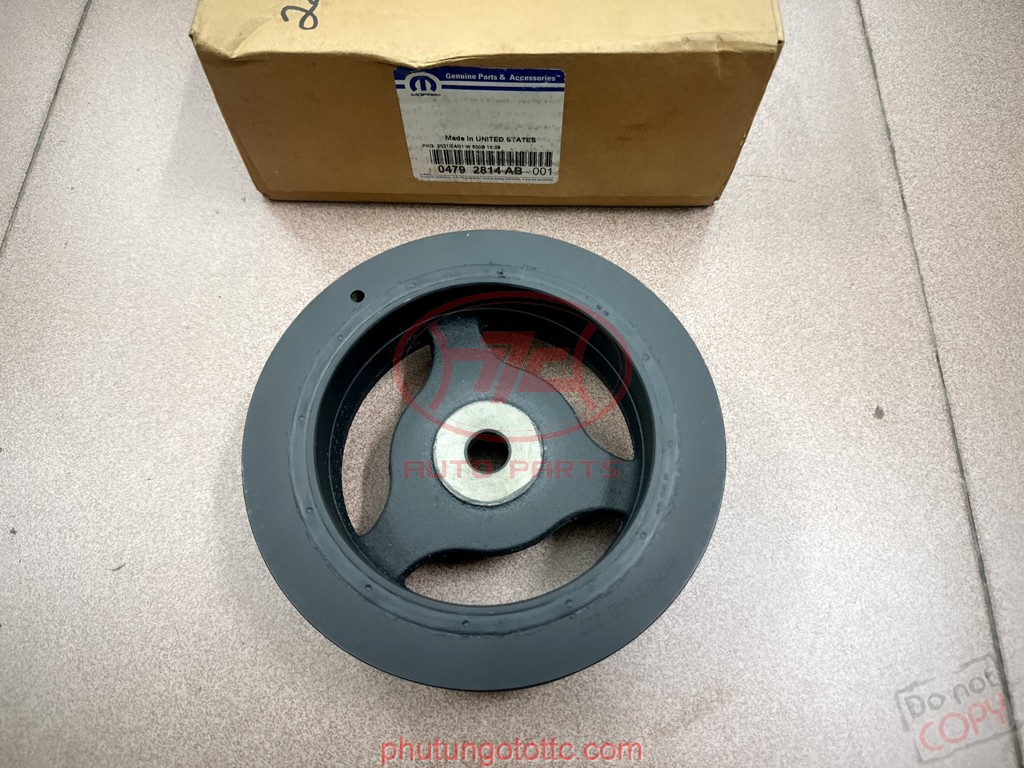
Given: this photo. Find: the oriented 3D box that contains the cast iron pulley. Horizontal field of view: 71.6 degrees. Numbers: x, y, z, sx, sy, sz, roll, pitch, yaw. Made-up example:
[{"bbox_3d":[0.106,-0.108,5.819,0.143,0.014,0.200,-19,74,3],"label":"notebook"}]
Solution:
[{"bbox_3d":[-0.009,0.024,0.262,0.164,0.043,0.164,0,67,0],"label":"cast iron pulley"}]

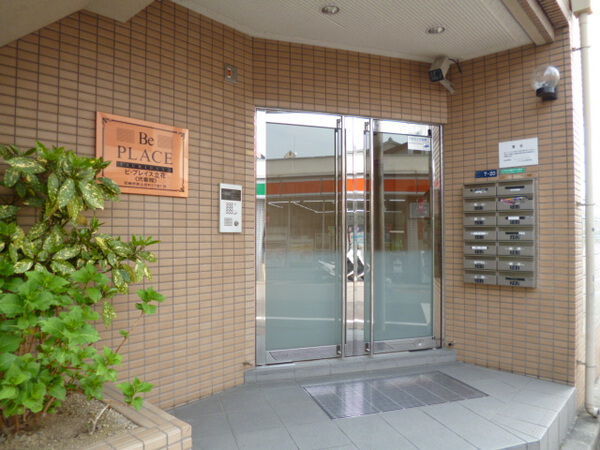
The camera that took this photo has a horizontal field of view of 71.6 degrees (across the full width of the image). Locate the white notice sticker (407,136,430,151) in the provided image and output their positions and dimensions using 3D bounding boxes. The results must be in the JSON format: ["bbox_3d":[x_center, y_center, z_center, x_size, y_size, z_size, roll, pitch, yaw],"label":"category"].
[{"bbox_3d":[1.069,-0.729,3.745,0.230,0.117,0.010,0,-1,-18],"label":"white notice sticker"}]

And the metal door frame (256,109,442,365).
[{"bbox_3d":[0.467,0.099,3.522,1.707,2.011,0.110,0,-1,-18],"label":"metal door frame"}]

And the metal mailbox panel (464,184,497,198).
[{"bbox_3d":[1.531,-0.291,3.530,0.263,0.114,0.030,-1,-2,41],"label":"metal mailbox panel"}]

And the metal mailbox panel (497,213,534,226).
[{"bbox_3d":[1.733,-0.050,3.346,0.270,0.115,0.030,-1,-2,41],"label":"metal mailbox panel"}]

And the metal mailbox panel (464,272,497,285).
[{"bbox_3d":[1.520,0.435,3.477,0.262,0.117,0.050,-1,-2,41],"label":"metal mailbox panel"}]

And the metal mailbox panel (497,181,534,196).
[{"bbox_3d":[1.719,-0.285,3.319,0.262,0.117,0.050,-1,-2,41],"label":"metal mailbox panel"}]

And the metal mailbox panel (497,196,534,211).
[{"bbox_3d":[1.719,-0.165,3.316,0.262,0.117,0.050,-1,-2,41],"label":"metal mailbox panel"}]

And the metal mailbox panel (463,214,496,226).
[{"bbox_3d":[1.529,-0.043,3.526,0.262,0.109,0.030,-1,-2,41],"label":"metal mailbox panel"}]

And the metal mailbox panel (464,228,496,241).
[{"bbox_3d":[1.528,0.081,3.524,0.262,0.110,0.030,-1,-2,41],"label":"metal mailbox panel"}]

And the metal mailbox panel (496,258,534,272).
[{"bbox_3d":[1.719,0.312,3.305,0.262,0.117,0.050,-1,-2,41],"label":"metal mailbox panel"}]

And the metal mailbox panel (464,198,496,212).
[{"bbox_3d":[1.520,-0.161,3.492,0.262,0.117,0.050,-1,-2,41],"label":"metal mailbox panel"}]

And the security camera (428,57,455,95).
[{"bbox_3d":[1.238,-1.241,3.578,0.116,0.318,0.290,-1,40,37],"label":"security camera"}]

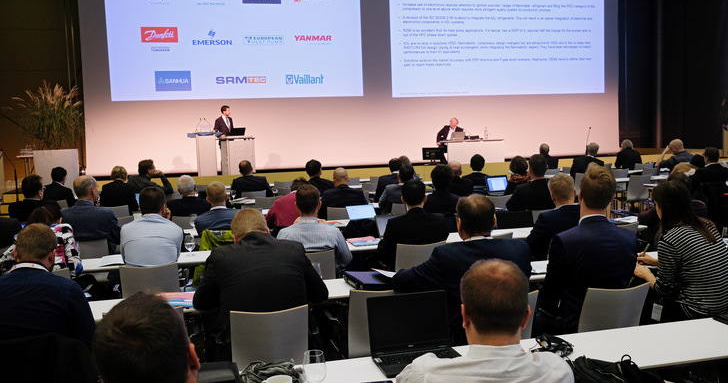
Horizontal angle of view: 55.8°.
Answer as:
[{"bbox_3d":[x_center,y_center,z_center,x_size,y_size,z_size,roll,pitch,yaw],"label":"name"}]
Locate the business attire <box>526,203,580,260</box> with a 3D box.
[{"bbox_3d":[1.666,0.342,5.740,0.550,0.469,0.380,-3,5,-14],"label":"business attire"}]

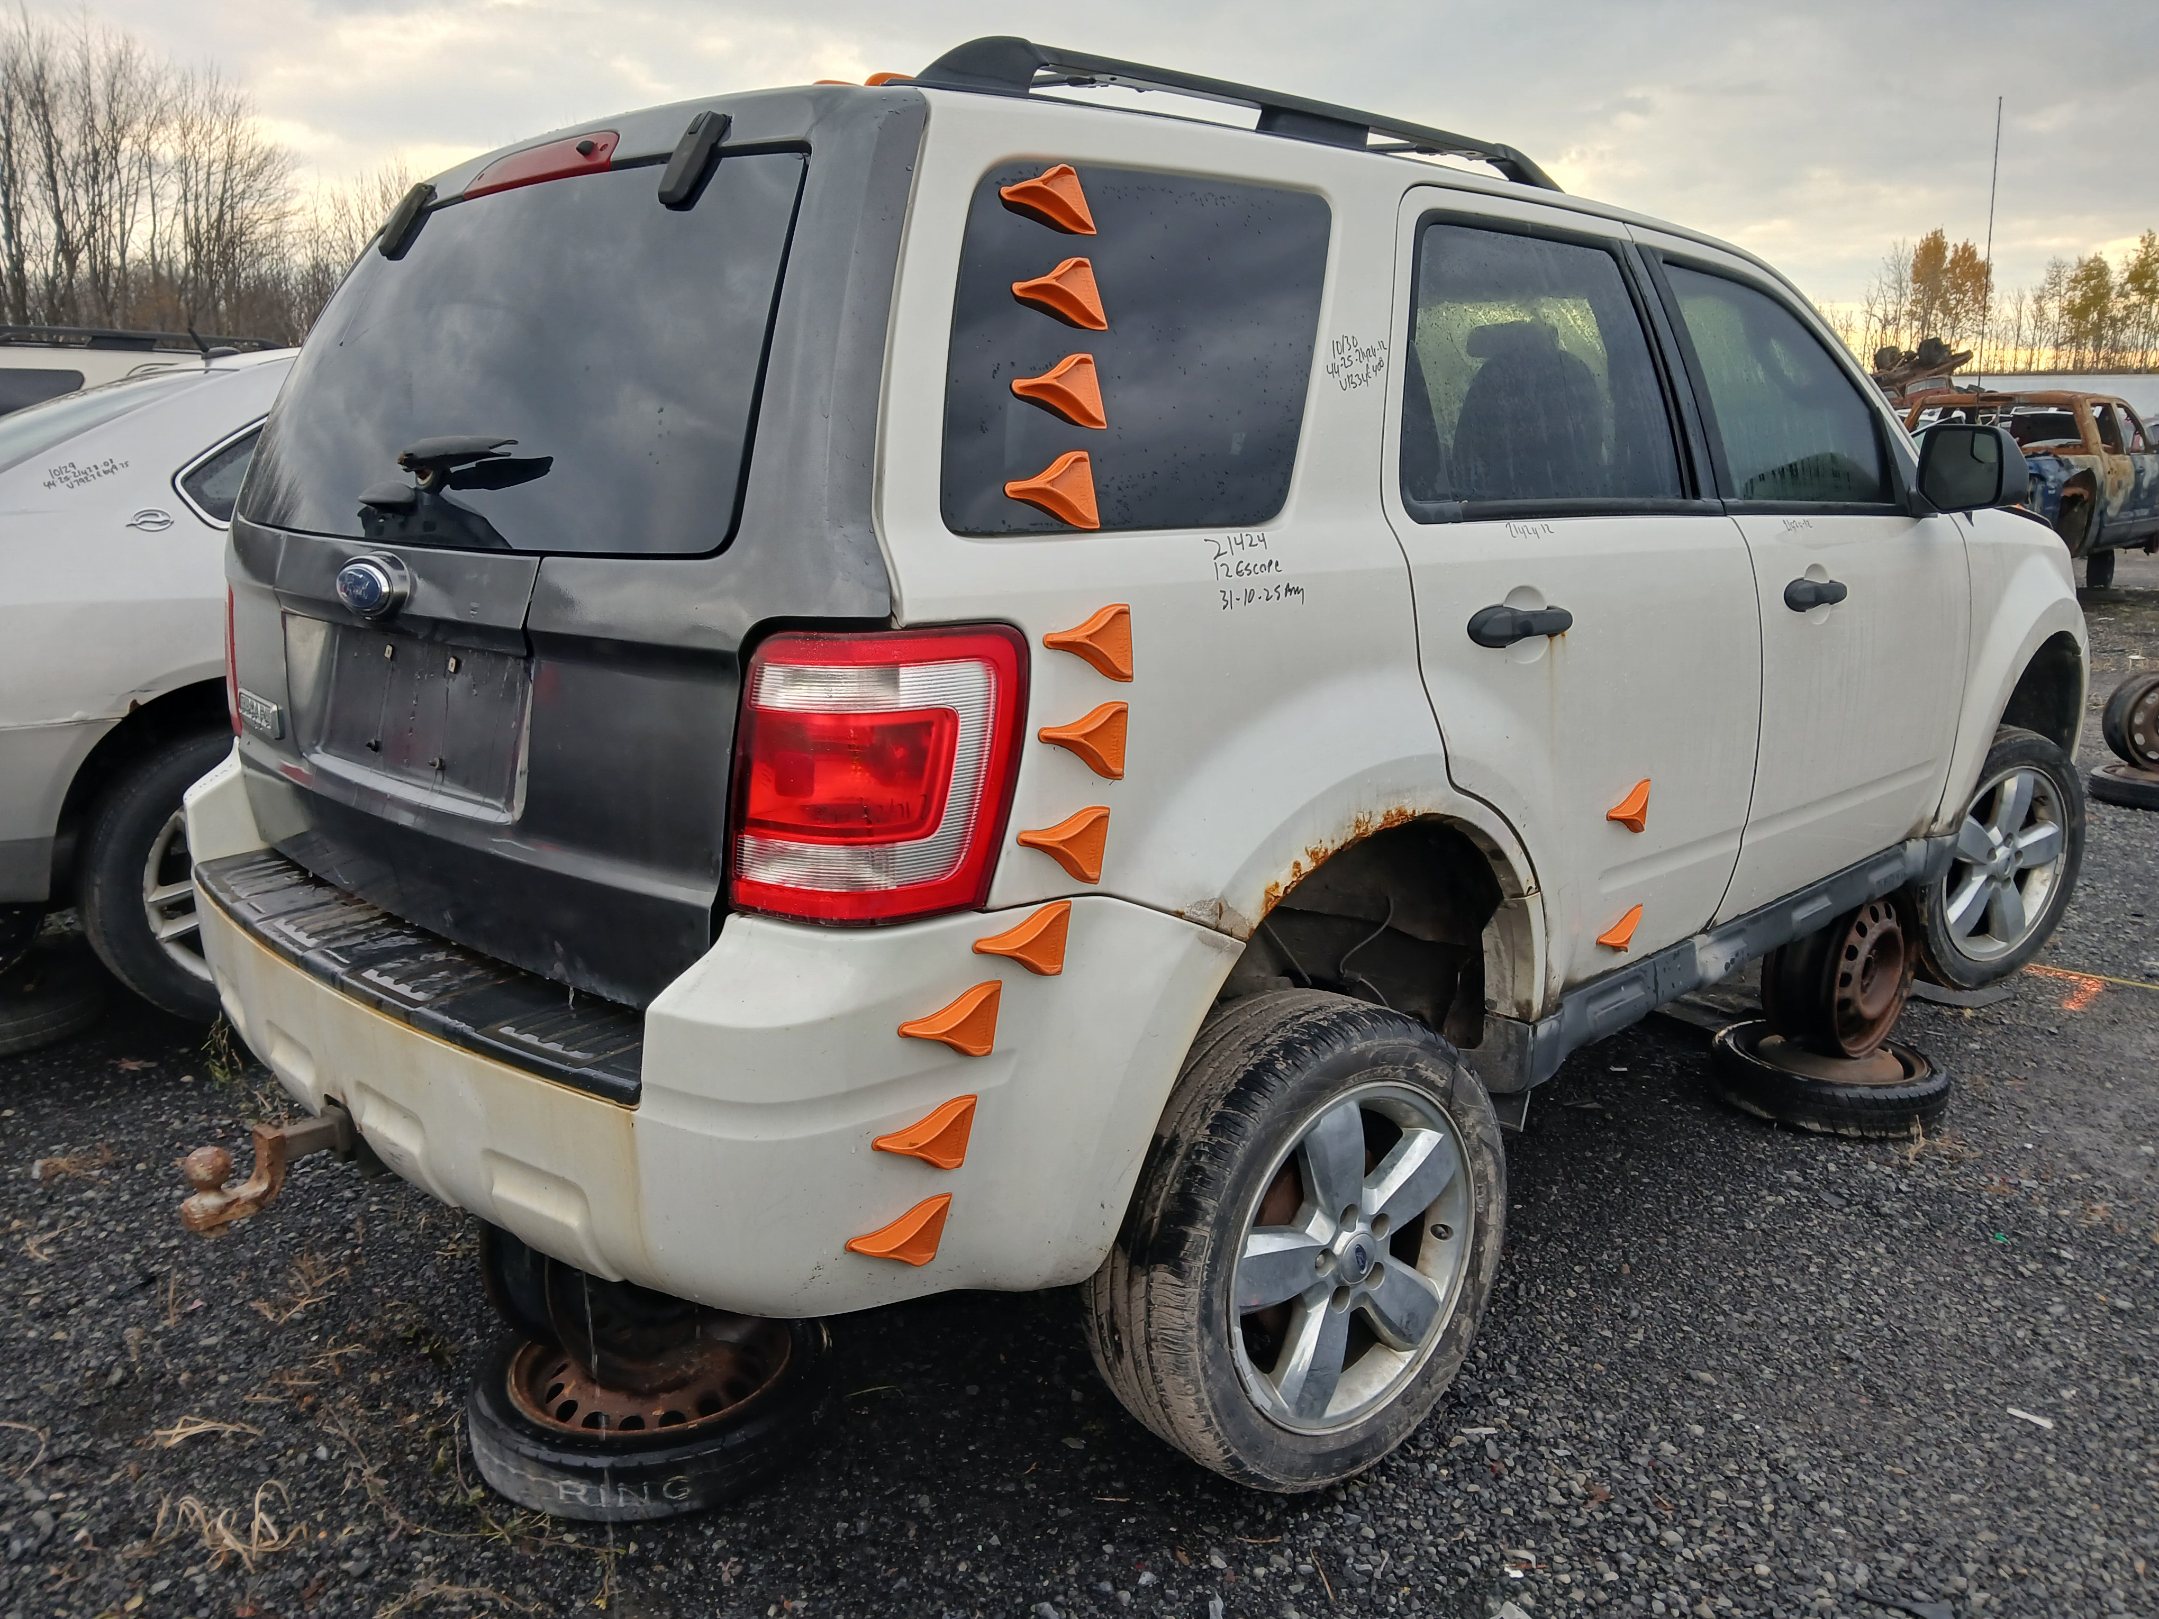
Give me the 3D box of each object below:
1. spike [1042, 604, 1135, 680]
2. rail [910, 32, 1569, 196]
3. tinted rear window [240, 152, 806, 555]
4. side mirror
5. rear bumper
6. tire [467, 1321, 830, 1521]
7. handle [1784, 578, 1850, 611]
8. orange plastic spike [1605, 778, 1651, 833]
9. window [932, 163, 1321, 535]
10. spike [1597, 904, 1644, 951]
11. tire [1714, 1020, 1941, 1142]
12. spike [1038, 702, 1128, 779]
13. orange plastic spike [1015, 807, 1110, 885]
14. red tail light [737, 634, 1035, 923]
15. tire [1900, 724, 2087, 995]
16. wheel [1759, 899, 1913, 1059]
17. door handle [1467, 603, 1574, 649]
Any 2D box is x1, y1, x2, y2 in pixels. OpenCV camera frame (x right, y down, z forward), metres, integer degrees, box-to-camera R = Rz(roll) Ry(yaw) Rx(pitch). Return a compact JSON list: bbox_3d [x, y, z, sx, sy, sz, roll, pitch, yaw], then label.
[{"bbox_3d":[0.015,-0.153,1.522,0.113,0.073,0.030,-10,16,-42],"label":"spike"},{"bbox_3d":[0.299,-0.874,2.094,1.300,0.075,0.060,-13,18,-43],"label":"rail"},{"bbox_3d":[-0.729,-0.547,1.986,1.310,0.485,0.090,12,-10,43],"label":"tinted rear window"},{"bbox_3d":[1.589,-0.608,2.898,0.135,0.163,0.185,-11,16,-44],"label":"side mirror"},{"bbox_3d":[-0.678,0.168,2.199,1.790,0.420,0.630,12,16,43],"label":"rear bumper"},{"bbox_3d":[-0.637,0.875,2.444,0.540,0.125,0.540,-1,14,0],"label":"tire"},{"bbox_3d":[1.203,-0.352,2.643,0.228,0.056,0.048,-11,16,-44],"label":"handle"},{"bbox_3d":[0.826,-0.004,2.436,0.030,0.078,0.125,12,16,43],"label":"orange plastic spike"},{"bbox_3d":[0.076,-0.480,1.696,0.645,0.390,0.040,-10,3,-42],"label":"window"},{"bbox_3d":[0.774,0.178,2.328,0.113,0.073,0.030,-11,25,-44],"label":"spike"},{"bbox_3d":[1.636,0.584,3.555,0.475,0.108,0.475,-1,13,0],"label":"tire"},{"bbox_3d":[0.010,-0.061,1.536,0.113,0.073,0.030,-10,16,-42],"label":"spike"},{"bbox_3d":[-0.014,0.034,1.593,0.122,0.077,0.030,-9,15,-41],"label":"orange plastic spike"},{"bbox_3d":[-0.193,-0.037,1.531,0.190,0.280,0.245,-6,13,-45],"label":"red tail light"},{"bbox_3d":[2.189,0.110,3.998,0.670,0.670,0.220,-5,13,-29],"label":"tire"},{"bbox_3d":[1.690,0.335,3.600,0.390,0.390,0.165,-11,16,-38],"label":"wheel"},{"bbox_3d":[0.589,-0.243,2.114,0.055,0.062,0.235,12,16,43],"label":"door handle"}]

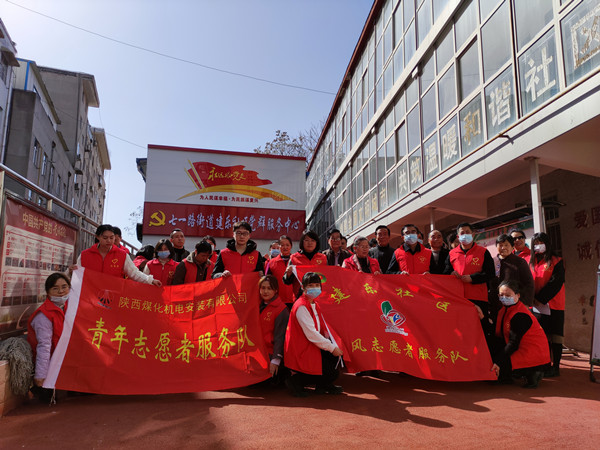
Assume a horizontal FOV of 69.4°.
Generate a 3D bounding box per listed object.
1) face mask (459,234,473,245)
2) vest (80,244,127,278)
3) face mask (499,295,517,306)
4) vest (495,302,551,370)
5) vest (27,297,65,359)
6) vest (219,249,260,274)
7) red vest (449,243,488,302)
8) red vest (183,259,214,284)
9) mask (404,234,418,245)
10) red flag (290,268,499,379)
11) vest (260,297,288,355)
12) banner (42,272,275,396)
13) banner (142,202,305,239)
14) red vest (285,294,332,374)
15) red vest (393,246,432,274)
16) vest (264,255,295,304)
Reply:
[{"bbox_3d":[1.833,0.166,4.800,0.150,0.115,0.090,-3,-9,21],"label":"face mask"},{"bbox_3d":[-1.972,0.504,4.320,0.460,0.630,0.280,3,-5,-19],"label":"vest"},{"bbox_3d":[2.016,0.737,4.200,0.150,0.110,0.095,-7,3,37],"label":"face mask"},{"bbox_3d":[2.234,1.114,4.350,0.310,0.580,0.410,-17,1,-29],"label":"vest"},{"bbox_3d":[-2.217,0.920,3.850,0.280,0.580,0.400,3,-4,37],"label":"vest"},{"bbox_3d":[-0.607,0.542,4.380,0.420,0.620,0.280,1,-7,-6],"label":"vest"},{"bbox_3d":[1.747,0.486,4.480,0.410,0.610,0.270,-3,-8,25],"label":"red vest"},{"bbox_3d":[-1.095,0.641,4.682,0.440,0.600,0.280,1,-1,-10],"label":"red vest"},{"bbox_3d":[1.158,0.151,4.500,0.150,0.110,0.085,-1,-7,11],"label":"mask"},{"bbox_3d":[0.947,0.956,4.250,1.920,1.100,0.250,0,-7,-2],"label":"red flag"},{"bbox_3d":[-0.292,0.991,4.150,0.450,0.620,0.290,-4,-10,27],"label":"vest"},{"bbox_3d":[-1.248,0.939,4.050,1.900,1.200,0.250,1,-33,-5],"label":"banner"},{"bbox_3d":[-2.166,-0.105,13.000,4.780,0.970,0.080,2,-9,-12],"label":"banner"},{"bbox_3d":[0.068,0.998,3.950,0.290,0.660,0.420,-3,-11,41],"label":"red vest"},{"bbox_3d":[1.200,0.513,4.540,0.420,0.620,0.270,-1,-7,11],"label":"red vest"},{"bbox_3d":[-0.182,0.639,5.080,0.450,0.610,0.280,1,-9,-3],"label":"vest"}]

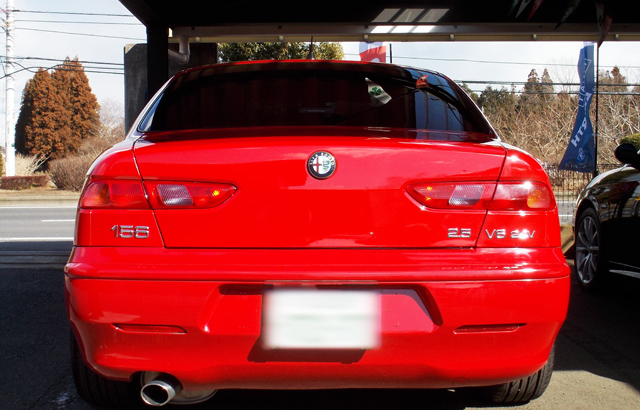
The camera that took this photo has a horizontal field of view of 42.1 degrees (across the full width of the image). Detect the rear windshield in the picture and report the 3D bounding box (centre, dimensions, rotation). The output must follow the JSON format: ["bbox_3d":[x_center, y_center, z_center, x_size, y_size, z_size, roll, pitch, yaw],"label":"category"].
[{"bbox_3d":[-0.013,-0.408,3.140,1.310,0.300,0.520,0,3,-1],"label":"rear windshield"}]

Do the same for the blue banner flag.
[{"bbox_3d":[2.980,-1.200,9.600,0.460,1.620,0.160,1,3,14],"label":"blue banner flag"}]

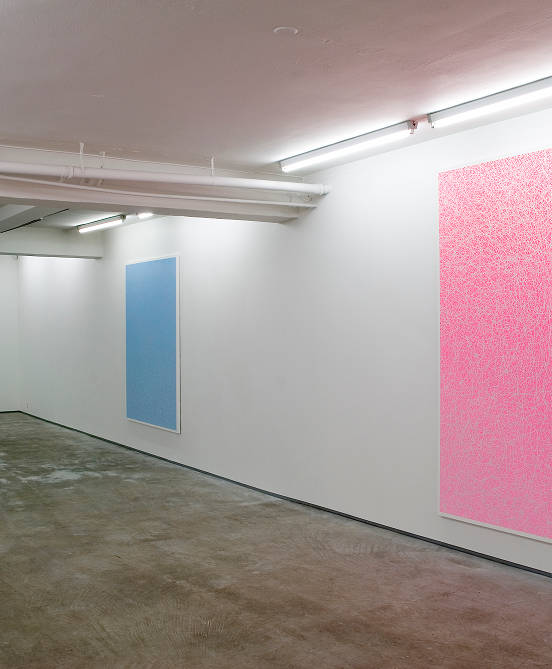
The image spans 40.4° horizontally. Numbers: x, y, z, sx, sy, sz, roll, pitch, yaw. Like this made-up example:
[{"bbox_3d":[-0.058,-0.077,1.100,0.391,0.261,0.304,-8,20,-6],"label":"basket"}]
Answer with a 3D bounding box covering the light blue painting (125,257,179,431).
[{"bbox_3d":[-1.557,0.112,9.390,0.045,2.054,1.522,-1,1,-35],"label":"light blue painting"}]

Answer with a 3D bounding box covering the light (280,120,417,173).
[{"bbox_3d":[0.480,-1.377,5.583,0.075,0.093,1.510,-1,1,-35],"label":"light"}]

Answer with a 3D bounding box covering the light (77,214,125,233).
[{"bbox_3d":[-2.261,-1.407,9.561,0.075,0.093,1.510,-1,1,-35],"label":"light"}]

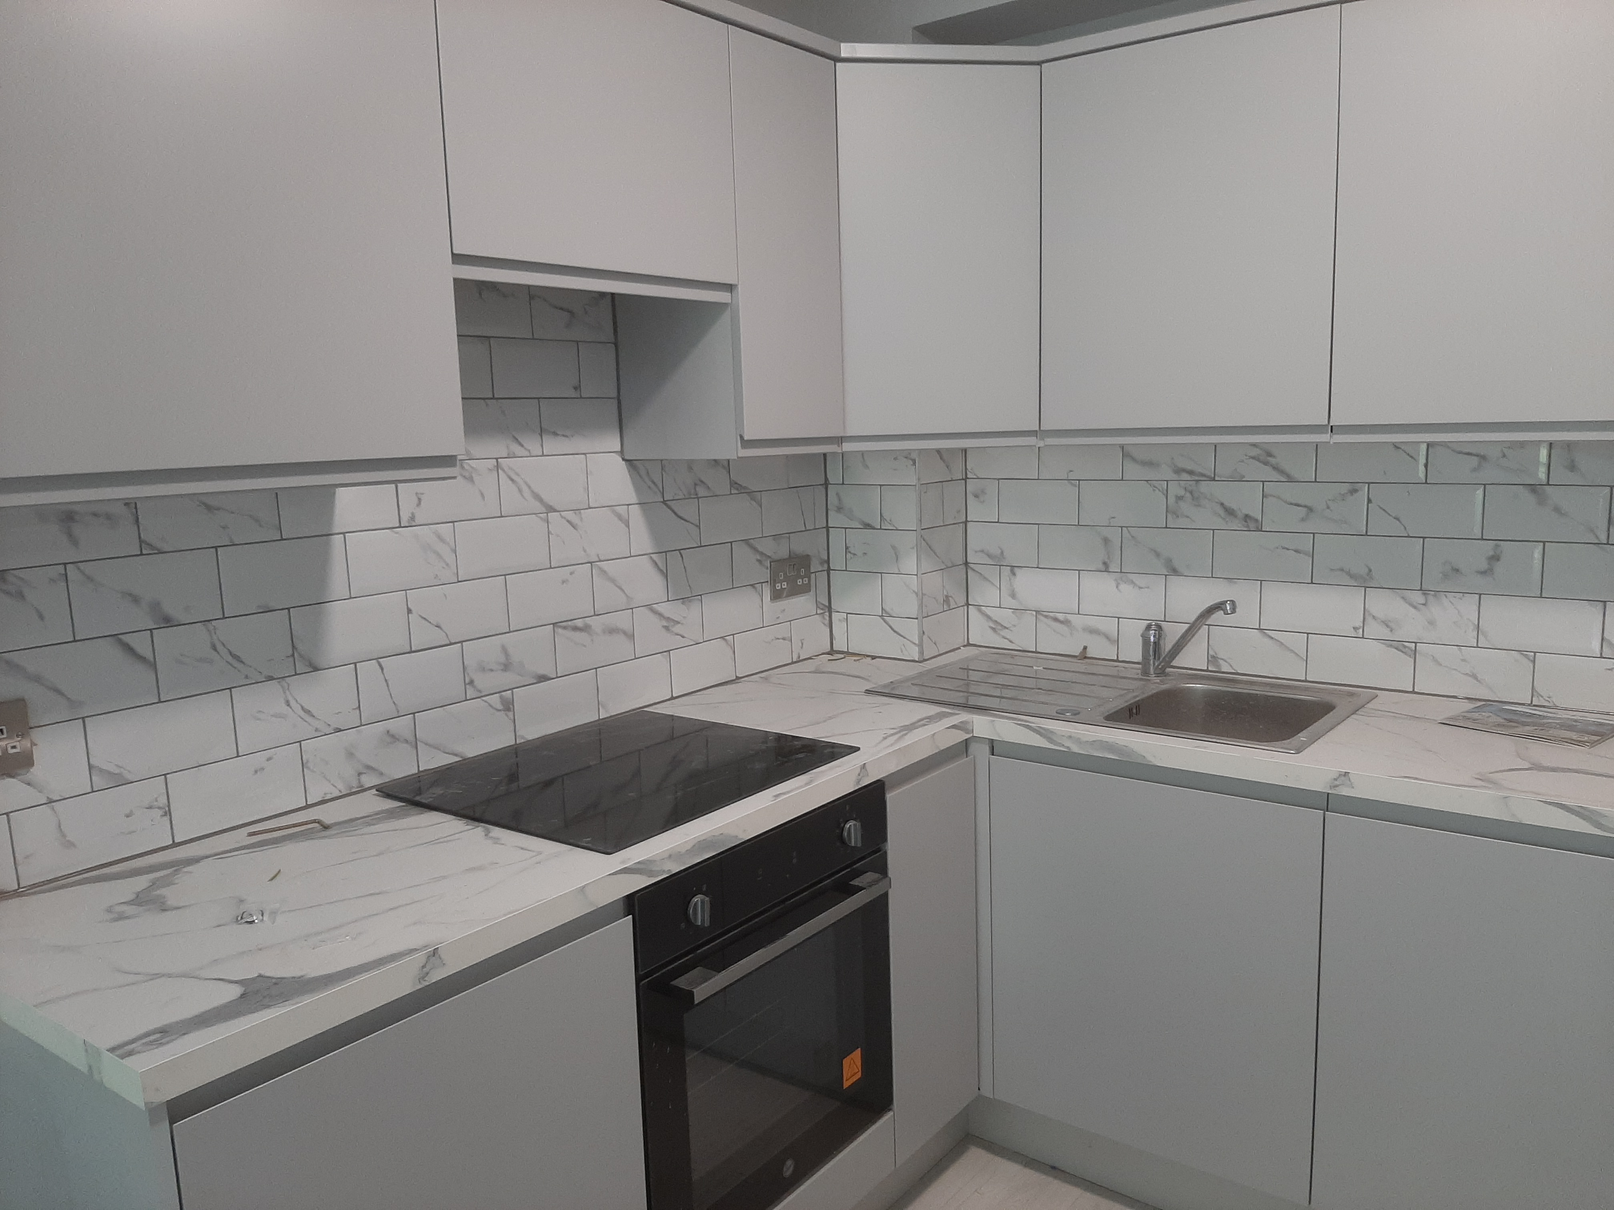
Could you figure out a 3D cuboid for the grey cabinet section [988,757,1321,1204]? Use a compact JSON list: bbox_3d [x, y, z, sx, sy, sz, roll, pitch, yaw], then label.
[{"bbox_3d":[0.601,0.645,2.166,0.597,0.703,0.020,5,11,37],"label":"grey cabinet section"}]

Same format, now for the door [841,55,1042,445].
[{"bbox_3d":[0.261,-0.681,2.372,0.396,0.707,0.020,-3,9,-8],"label":"door"}]

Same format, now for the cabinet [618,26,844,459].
[{"bbox_3d":[-0.153,-0.650,2.313,0.316,0.727,0.300,5,11,37],"label":"cabinet"}]

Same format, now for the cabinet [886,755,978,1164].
[{"bbox_3d":[0.231,0.643,2.248,0.020,0.703,0.295,5,11,37],"label":"cabinet"}]

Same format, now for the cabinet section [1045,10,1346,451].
[{"bbox_3d":[0.687,-0.673,2.241,0.546,0.707,0.020,5,11,37],"label":"cabinet section"}]

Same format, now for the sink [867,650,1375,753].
[{"bbox_3d":[0.621,0.257,2.449,0.862,0.160,0.508,5,11,37],"label":"sink"}]

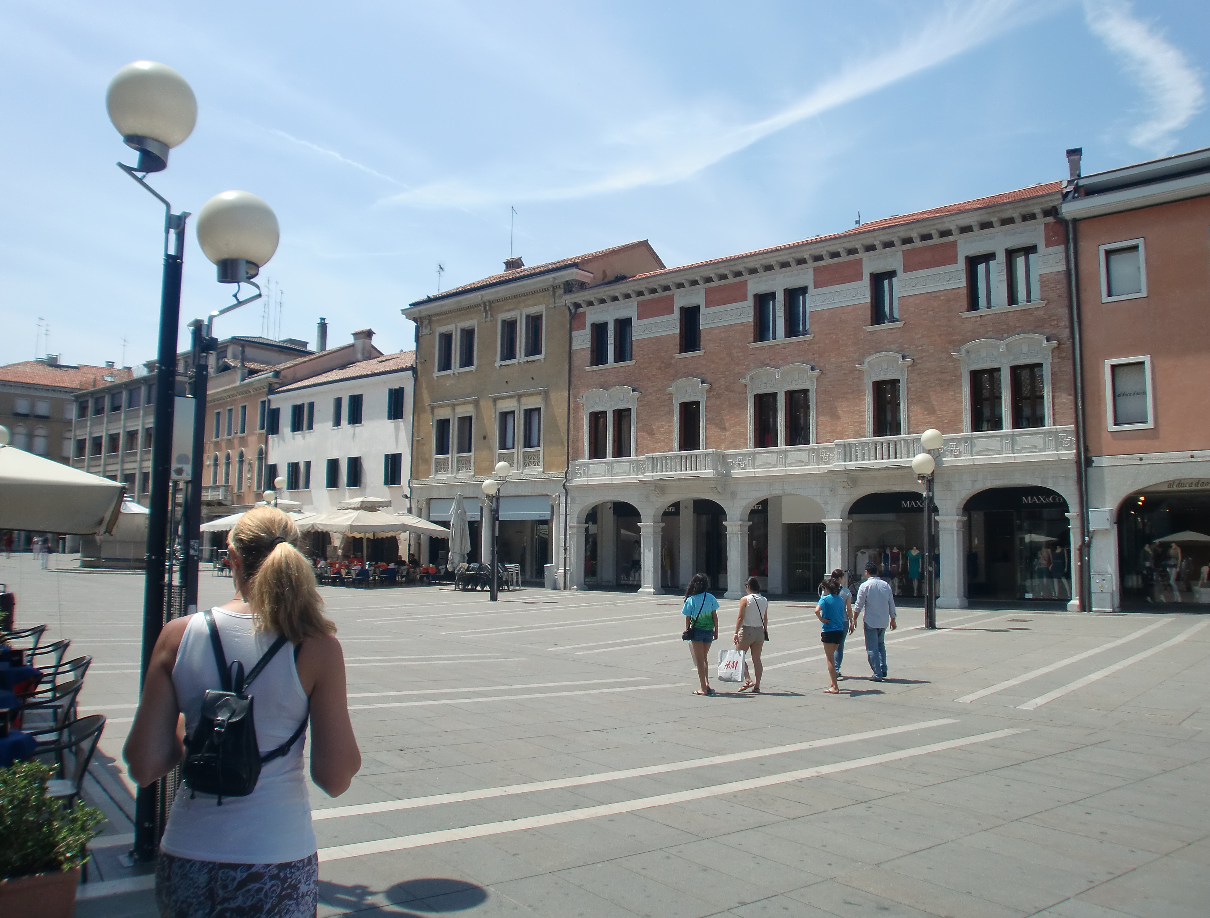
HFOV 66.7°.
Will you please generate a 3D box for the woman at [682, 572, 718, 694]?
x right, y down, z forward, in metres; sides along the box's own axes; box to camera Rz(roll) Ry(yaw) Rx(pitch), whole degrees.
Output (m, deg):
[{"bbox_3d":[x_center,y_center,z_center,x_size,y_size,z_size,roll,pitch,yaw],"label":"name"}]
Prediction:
[{"bbox_3d":[1.256,2.285,12.134,0.460,1.570,0.330,3,-6,-20],"label":"woman"}]

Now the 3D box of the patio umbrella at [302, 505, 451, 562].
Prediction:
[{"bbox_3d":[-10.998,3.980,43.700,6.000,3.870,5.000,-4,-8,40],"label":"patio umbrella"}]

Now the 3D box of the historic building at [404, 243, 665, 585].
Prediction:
[{"bbox_3d":[-2.474,-2.086,50.214,11.255,17.400,12.000,-4,-8,38],"label":"historic building"}]

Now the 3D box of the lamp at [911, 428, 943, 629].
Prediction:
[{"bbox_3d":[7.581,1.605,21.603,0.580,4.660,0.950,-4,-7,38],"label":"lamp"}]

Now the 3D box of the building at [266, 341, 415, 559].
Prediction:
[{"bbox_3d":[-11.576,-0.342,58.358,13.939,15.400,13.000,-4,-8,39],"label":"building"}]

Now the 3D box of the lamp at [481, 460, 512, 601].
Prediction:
[{"bbox_3d":[-3.771,2.531,32.250,0.600,4.851,1.200,-4,-8,38],"label":"lamp"}]

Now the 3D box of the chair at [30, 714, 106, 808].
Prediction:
[{"bbox_3d":[-2.992,1.774,4.842,0.550,0.820,0.550,4,-7,-33],"label":"chair"}]

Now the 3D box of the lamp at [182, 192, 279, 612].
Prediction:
[{"bbox_3d":[-2.397,0.313,5.706,0.560,4.050,0.540,1,-6,0],"label":"lamp"}]

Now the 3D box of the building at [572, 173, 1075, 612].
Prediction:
[{"bbox_3d":[9.504,-1.593,38.768,20.400,14.400,10.500,-4,-7,38],"label":"building"}]

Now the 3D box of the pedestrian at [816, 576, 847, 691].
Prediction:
[{"bbox_3d":[3.009,2.334,12.228,0.430,1.521,0.340,4,-7,-27],"label":"pedestrian"}]

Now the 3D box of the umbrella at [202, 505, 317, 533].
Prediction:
[{"bbox_3d":[-19.022,4.447,50.703,5.600,3.945,5.000,-4,-8,40],"label":"umbrella"}]

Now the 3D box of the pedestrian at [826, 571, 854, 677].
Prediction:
[{"bbox_3d":[3.431,2.407,13.432,0.460,1.595,0.350,0,-6,3],"label":"pedestrian"}]

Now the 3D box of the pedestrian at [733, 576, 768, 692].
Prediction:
[{"bbox_3d":[1.952,2.292,12.250,0.420,1.540,0.330,3,-6,-20],"label":"pedestrian"}]

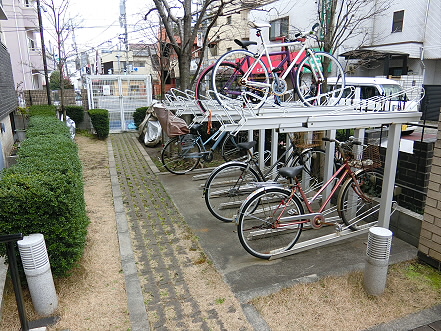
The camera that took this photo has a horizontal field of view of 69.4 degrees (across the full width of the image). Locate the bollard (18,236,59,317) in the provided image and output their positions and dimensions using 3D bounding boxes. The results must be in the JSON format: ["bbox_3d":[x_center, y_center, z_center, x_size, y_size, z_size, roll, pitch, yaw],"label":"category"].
[{"bbox_3d":[-1.208,0.738,2.140,0.149,0.540,0.149,-3,17,1],"label":"bollard"}]

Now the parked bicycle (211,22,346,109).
[{"bbox_3d":[0.703,-1.075,3.556,1.690,0.970,0.460,-6,12,-18],"label":"parked bicycle"}]

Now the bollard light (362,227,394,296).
[{"bbox_3d":[1.141,0.700,2.316,0.147,0.473,0.147,-1,14,0],"label":"bollard light"}]

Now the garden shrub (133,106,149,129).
[{"bbox_3d":[-2.542,-1.528,10.781,0.750,0.870,0.700,-6,15,-19],"label":"garden shrub"}]

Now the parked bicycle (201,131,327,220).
[{"bbox_3d":[0.626,0.057,3.649,1.750,1.030,0.550,-10,16,-17],"label":"parked bicycle"}]

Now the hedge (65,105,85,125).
[{"bbox_3d":[-5.299,-1.702,11.637,0.750,0.870,0.700,-6,15,-19],"label":"hedge"}]

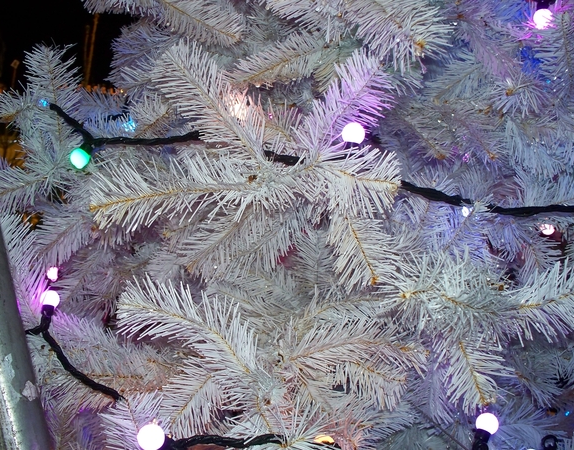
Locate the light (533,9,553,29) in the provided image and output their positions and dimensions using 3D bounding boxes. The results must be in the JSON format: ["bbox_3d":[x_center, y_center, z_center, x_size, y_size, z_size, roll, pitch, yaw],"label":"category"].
[{"bbox_3d":[0.329,-0.264,0.799,0.026,0.026,0.026,6,3,0],"label":"light"}]

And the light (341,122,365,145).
[{"bbox_3d":[0.075,-0.104,0.705,0.026,0.026,0.026,6,3,0],"label":"light"}]

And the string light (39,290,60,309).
[{"bbox_3d":[-0.319,0.101,0.841,0.026,0.026,0.026,6,3,0],"label":"string light"}]

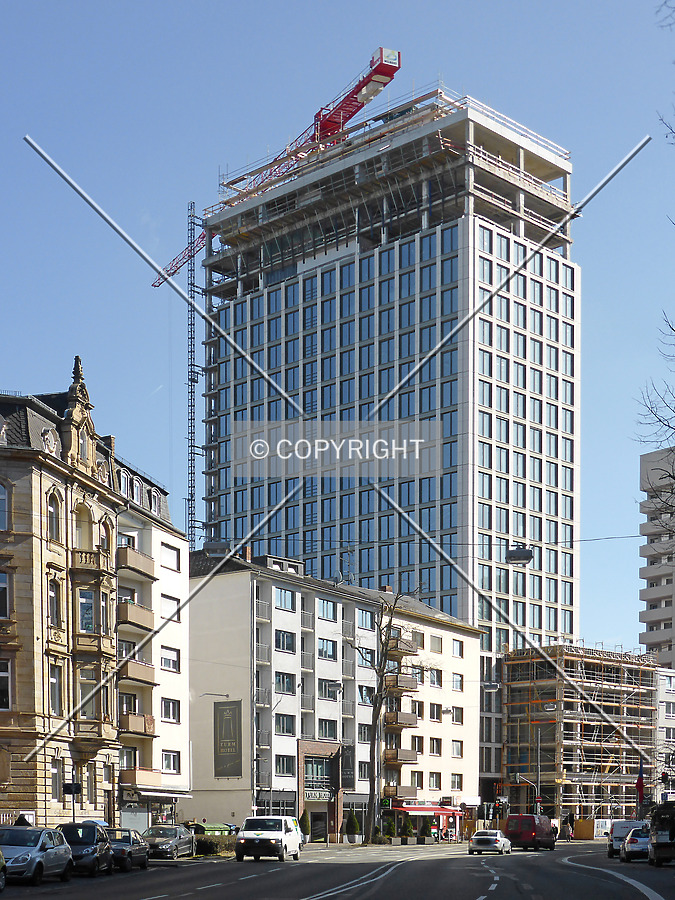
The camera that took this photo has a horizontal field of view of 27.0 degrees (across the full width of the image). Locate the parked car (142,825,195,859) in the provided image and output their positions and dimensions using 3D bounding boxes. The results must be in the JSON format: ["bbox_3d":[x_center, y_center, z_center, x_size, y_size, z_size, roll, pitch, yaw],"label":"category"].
[{"bbox_3d":[-7.549,17.486,62.631,1.730,1.420,4.550,-3,-15,11],"label":"parked car"}]

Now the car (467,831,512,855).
[{"bbox_3d":[8.800,22.545,80.695,1.800,1.410,4.600,-4,-16,13],"label":"car"}]

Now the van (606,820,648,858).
[{"bbox_3d":[14.747,19.766,71.323,1.920,1.880,4.750,-2,-15,9],"label":"van"}]

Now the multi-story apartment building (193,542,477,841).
[{"bbox_3d":[-1.452,20.793,111.818,11.500,20.000,36.000,-9,-17,29],"label":"multi-story apartment building"}]

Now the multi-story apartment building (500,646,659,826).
[{"bbox_3d":[23.610,28.667,136.824,6.800,17.600,17.300,-14,-20,42],"label":"multi-story apartment building"}]

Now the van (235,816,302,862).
[{"bbox_3d":[-2.866,16.678,60.228,1.920,1.930,4.880,-2,-15,7],"label":"van"}]

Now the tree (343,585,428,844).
[{"bbox_3d":[3.507,19.100,102.569,6.300,18.720,6.000,0,-15,0],"label":"tree"}]

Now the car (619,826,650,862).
[{"bbox_3d":[13.551,17.549,62.341,1.760,1.460,4.200,-2,-15,8],"label":"car"}]

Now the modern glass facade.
[{"bbox_3d":[5.528,4.882,161.176,40.700,76.000,19.200,-14,-20,43],"label":"modern glass facade"}]

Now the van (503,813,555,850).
[{"bbox_3d":[12.612,24.916,91.413,1.930,2.300,5.000,-6,-16,21],"label":"van"}]

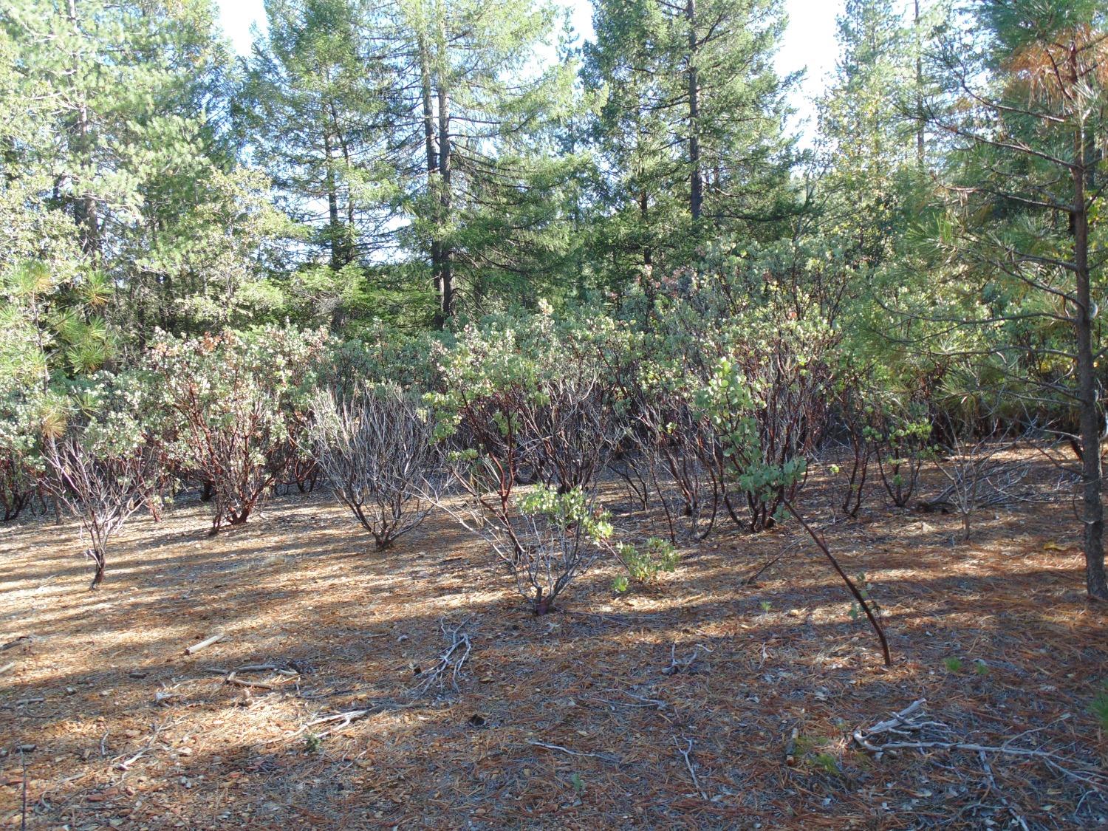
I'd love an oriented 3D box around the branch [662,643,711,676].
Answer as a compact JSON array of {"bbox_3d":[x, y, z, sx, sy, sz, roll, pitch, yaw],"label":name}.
[{"bbox_3d":[0.715,1.306,4.690,0.260,0.100,0.260,-2,1,0],"label":"branch"}]

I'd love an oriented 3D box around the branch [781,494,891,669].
[{"bbox_3d":[1.478,0.895,4.668,0.570,0.860,0.250,-2,1,0],"label":"branch"}]

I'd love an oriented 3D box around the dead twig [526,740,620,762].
[{"bbox_3d":[0.075,1.393,3.617,0.430,0.030,0.060,-1,2,33],"label":"dead twig"}]

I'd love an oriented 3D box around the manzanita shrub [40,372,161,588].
[{"bbox_3d":[-4.013,0.573,7.533,1.020,1.800,0.950,-2,1,0],"label":"manzanita shrub"}]

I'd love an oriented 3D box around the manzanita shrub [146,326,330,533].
[{"bbox_3d":[-4.047,0.179,10.923,2.200,2.420,1.900,-2,1,0],"label":"manzanita shrub"}]

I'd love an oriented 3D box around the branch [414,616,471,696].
[{"bbox_3d":[-0.614,1.335,4.859,0.300,0.140,0.900,-2,1,7],"label":"branch"}]

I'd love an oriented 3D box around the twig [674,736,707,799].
[{"bbox_3d":[0.544,1.374,3.434,0.110,0.040,0.540,-2,1,0],"label":"twig"}]

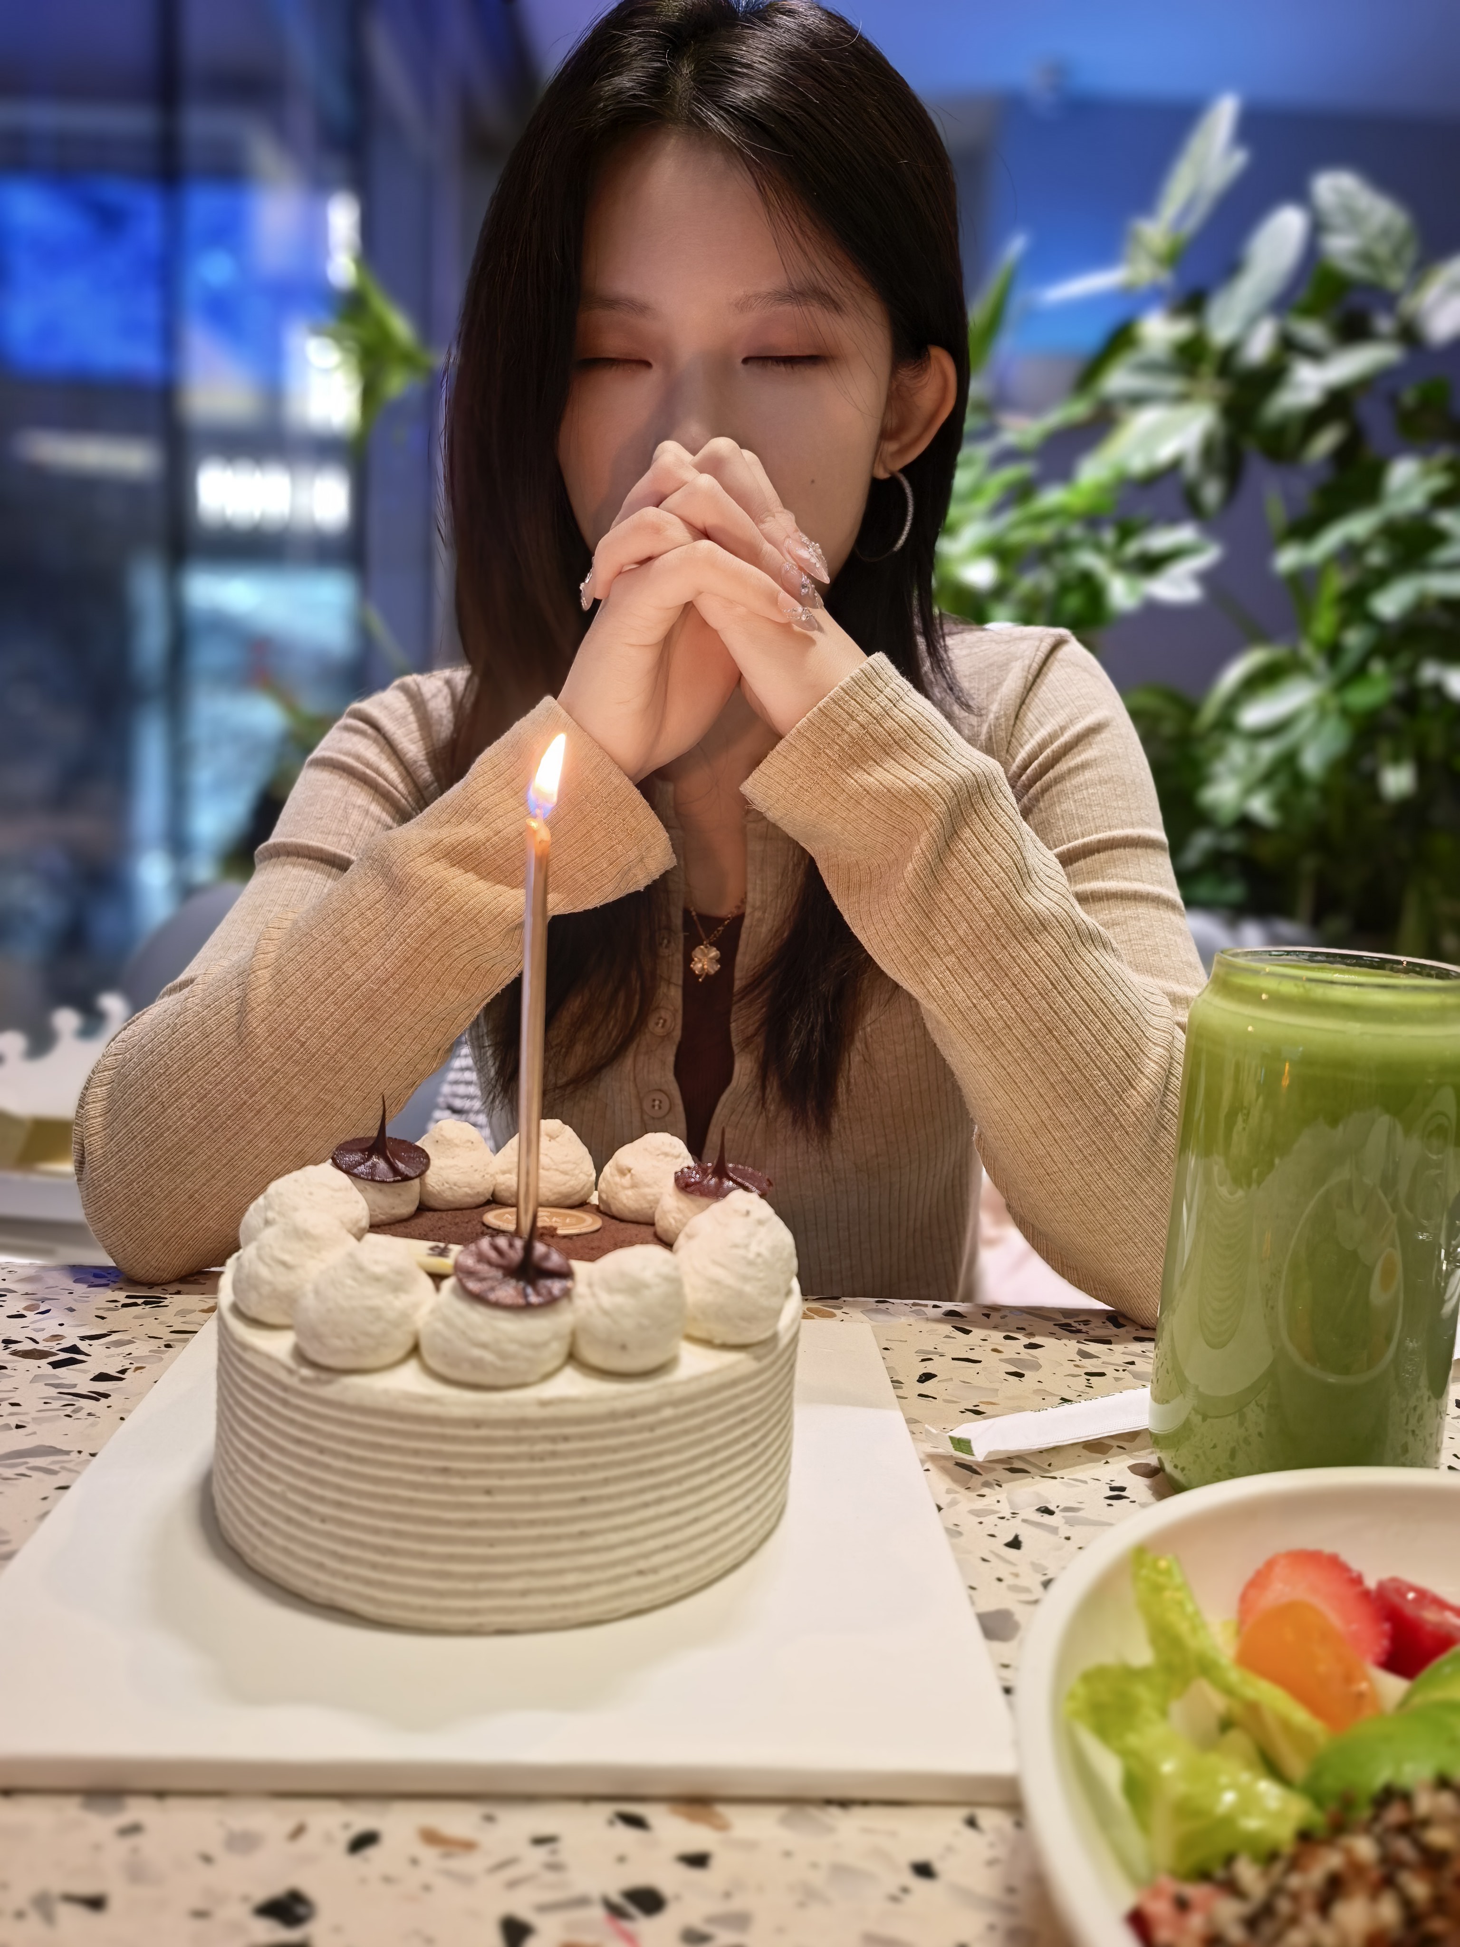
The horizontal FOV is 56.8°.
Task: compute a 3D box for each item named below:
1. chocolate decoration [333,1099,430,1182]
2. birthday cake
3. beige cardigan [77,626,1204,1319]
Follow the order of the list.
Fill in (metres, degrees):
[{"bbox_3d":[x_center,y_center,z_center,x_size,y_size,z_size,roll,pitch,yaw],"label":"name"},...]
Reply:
[{"bbox_3d":[-0.098,0.047,0.379,0.028,0.018,0.028,3,9,0],"label":"chocolate decoration"},{"bbox_3d":[-0.055,0.089,0.351,0.148,0.076,0.148,3,9,0],"label":"birthday cake"},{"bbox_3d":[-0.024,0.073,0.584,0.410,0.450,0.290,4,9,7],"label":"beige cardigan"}]

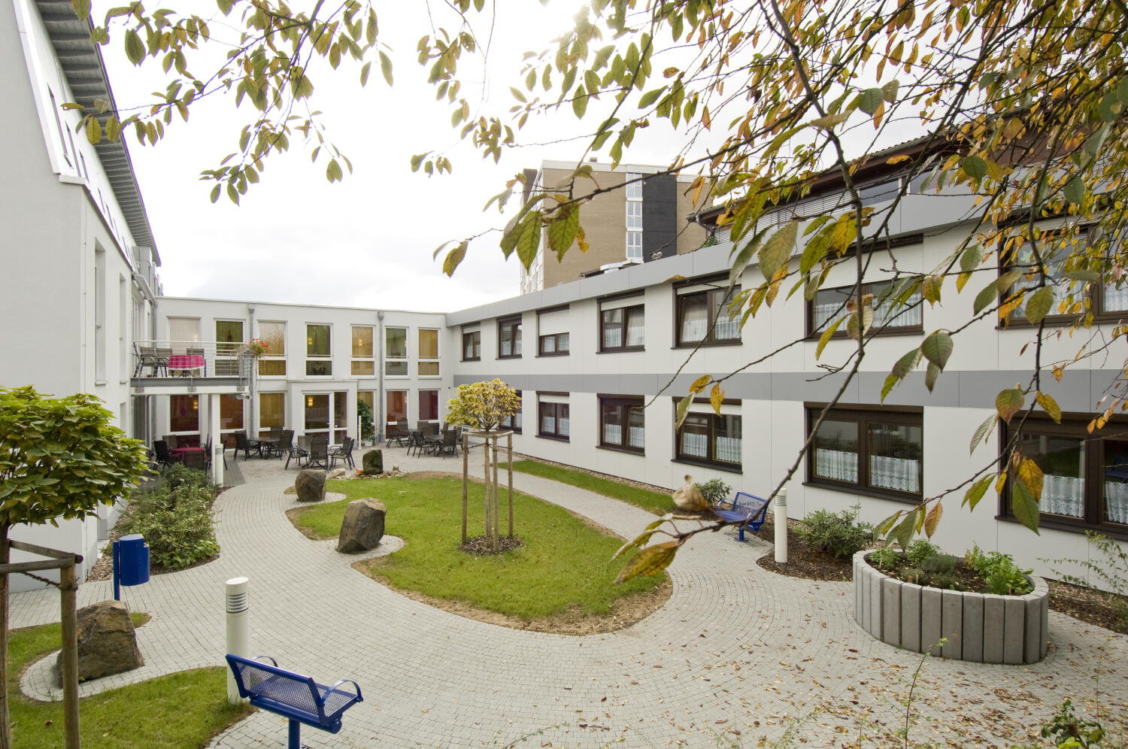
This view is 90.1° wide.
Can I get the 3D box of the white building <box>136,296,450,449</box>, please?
[{"bbox_3d":[-13.000,0.023,28.300,12.200,6.100,8.000,0,0,-33],"label":"white building"}]

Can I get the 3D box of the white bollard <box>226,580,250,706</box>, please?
[{"bbox_3d":[-3.103,2.544,5.384,0.190,1.155,0.190,0,0,0],"label":"white bollard"}]

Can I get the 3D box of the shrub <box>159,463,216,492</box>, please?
[{"bbox_3d":[-9.800,2.625,14.734,1.380,0.730,1.200,0,0,-33],"label":"shrub"}]

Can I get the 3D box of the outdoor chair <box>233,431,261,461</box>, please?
[{"bbox_3d":[-11.954,2.674,21.371,0.580,1.020,0.680,0,0,30],"label":"outdoor chair"}]

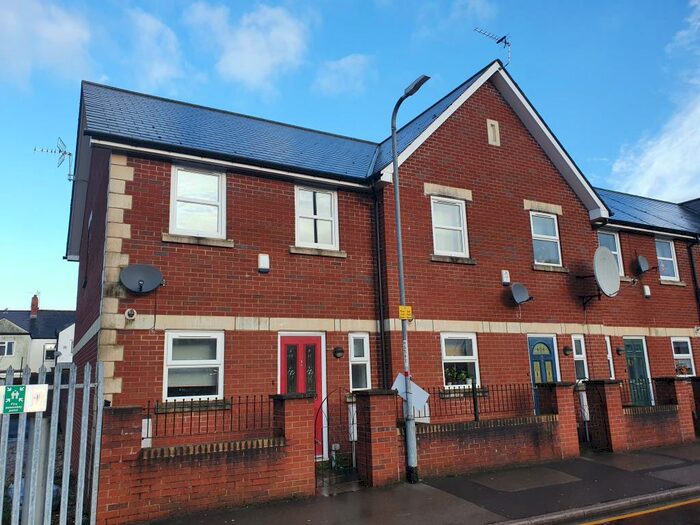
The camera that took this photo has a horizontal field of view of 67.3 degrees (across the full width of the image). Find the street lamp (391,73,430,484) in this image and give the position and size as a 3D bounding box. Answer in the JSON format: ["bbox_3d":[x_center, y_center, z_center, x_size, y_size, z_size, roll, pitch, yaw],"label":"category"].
[{"bbox_3d":[1.046,0.140,7.824,0.220,6.040,1.070,5,-13,-29],"label":"street lamp"}]

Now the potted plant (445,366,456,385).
[{"bbox_3d":[1.979,2.247,10.301,0.230,0.360,0.230,5,-13,-29],"label":"potted plant"}]

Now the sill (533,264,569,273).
[{"bbox_3d":[4.446,0.161,11.703,1.120,0.130,0.150,5,-14,-28],"label":"sill"}]

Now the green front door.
[{"bbox_3d":[7.454,2.994,13.547,0.830,2.030,0.070,5,-13,-29],"label":"green front door"}]

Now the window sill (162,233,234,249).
[{"bbox_3d":[-2.425,-0.333,8.440,1.115,0.130,0.150,5,-13,-29],"label":"window sill"}]

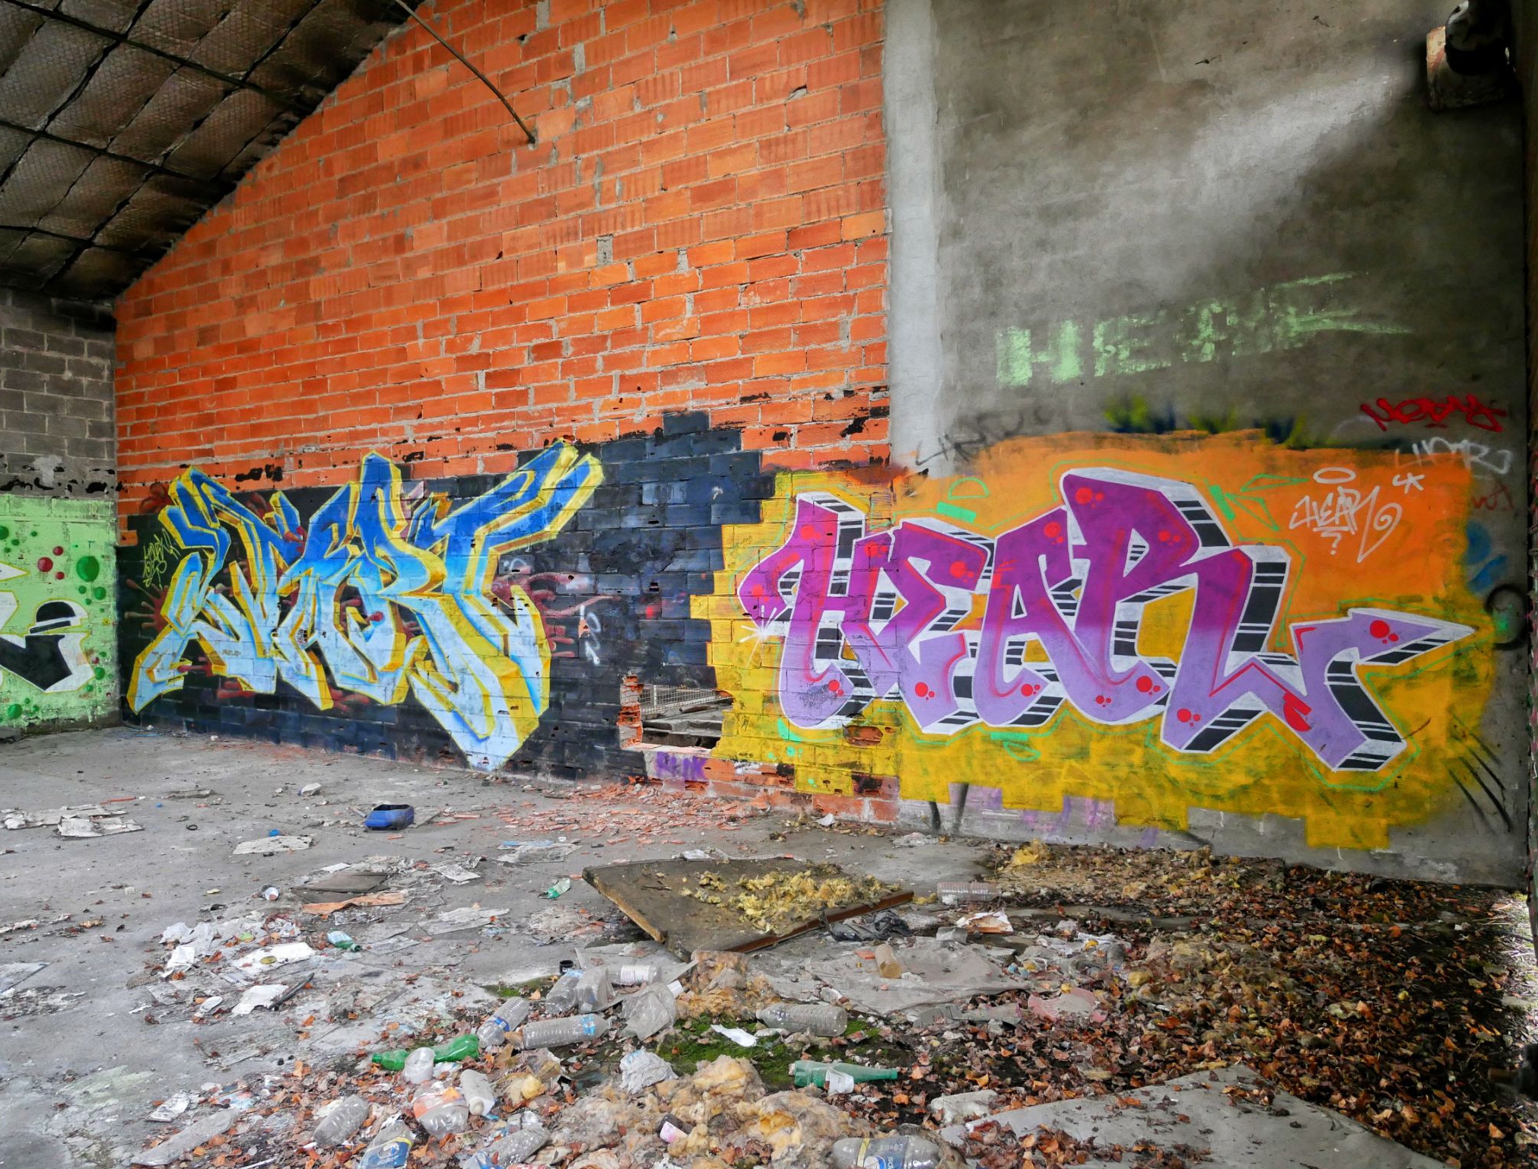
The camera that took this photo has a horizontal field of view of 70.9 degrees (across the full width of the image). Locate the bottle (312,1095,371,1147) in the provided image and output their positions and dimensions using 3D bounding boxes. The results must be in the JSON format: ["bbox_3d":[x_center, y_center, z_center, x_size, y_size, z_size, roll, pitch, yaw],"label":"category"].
[{"bbox_3d":[-1.110,1.393,2.811,0.078,0.072,0.190,0,0,9],"label":"bottle"}]

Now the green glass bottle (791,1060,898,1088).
[{"bbox_3d":[0.218,1.395,3.081,0.300,0.074,0.077,1,-1,-2],"label":"green glass bottle"}]

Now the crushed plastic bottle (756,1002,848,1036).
[{"bbox_3d":[0.102,1.387,3.458,0.295,0.090,0.093,0,0,8],"label":"crushed plastic bottle"}]

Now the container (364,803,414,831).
[{"bbox_3d":[-2.390,1.451,6.801,0.270,0.125,0.190,0,0,12],"label":"container"}]

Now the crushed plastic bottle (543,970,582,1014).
[{"bbox_3d":[-0.698,1.399,3.739,0.090,0.080,0.265,0,0,4],"label":"crushed plastic bottle"}]

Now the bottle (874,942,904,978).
[{"bbox_3d":[0.444,1.398,4.038,0.080,0.075,0.200,0,-2,0],"label":"bottle"}]

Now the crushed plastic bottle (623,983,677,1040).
[{"bbox_3d":[-0.371,1.379,3.484,0.130,0.075,0.220,-1,13,26],"label":"crushed plastic bottle"}]

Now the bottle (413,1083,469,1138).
[{"bbox_3d":[-0.870,1.390,2.855,0.122,0.085,0.215,0,0,-22],"label":"bottle"}]

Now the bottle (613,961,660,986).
[{"bbox_3d":[-0.488,1.404,3.882,0.205,0.068,0.070,0,0,1],"label":"bottle"}]

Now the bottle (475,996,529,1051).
[{"bbox_3d":[-0.844,1.394,3.449,0.085,0.082,0.295,0,1,8],"label":"bottle"}]

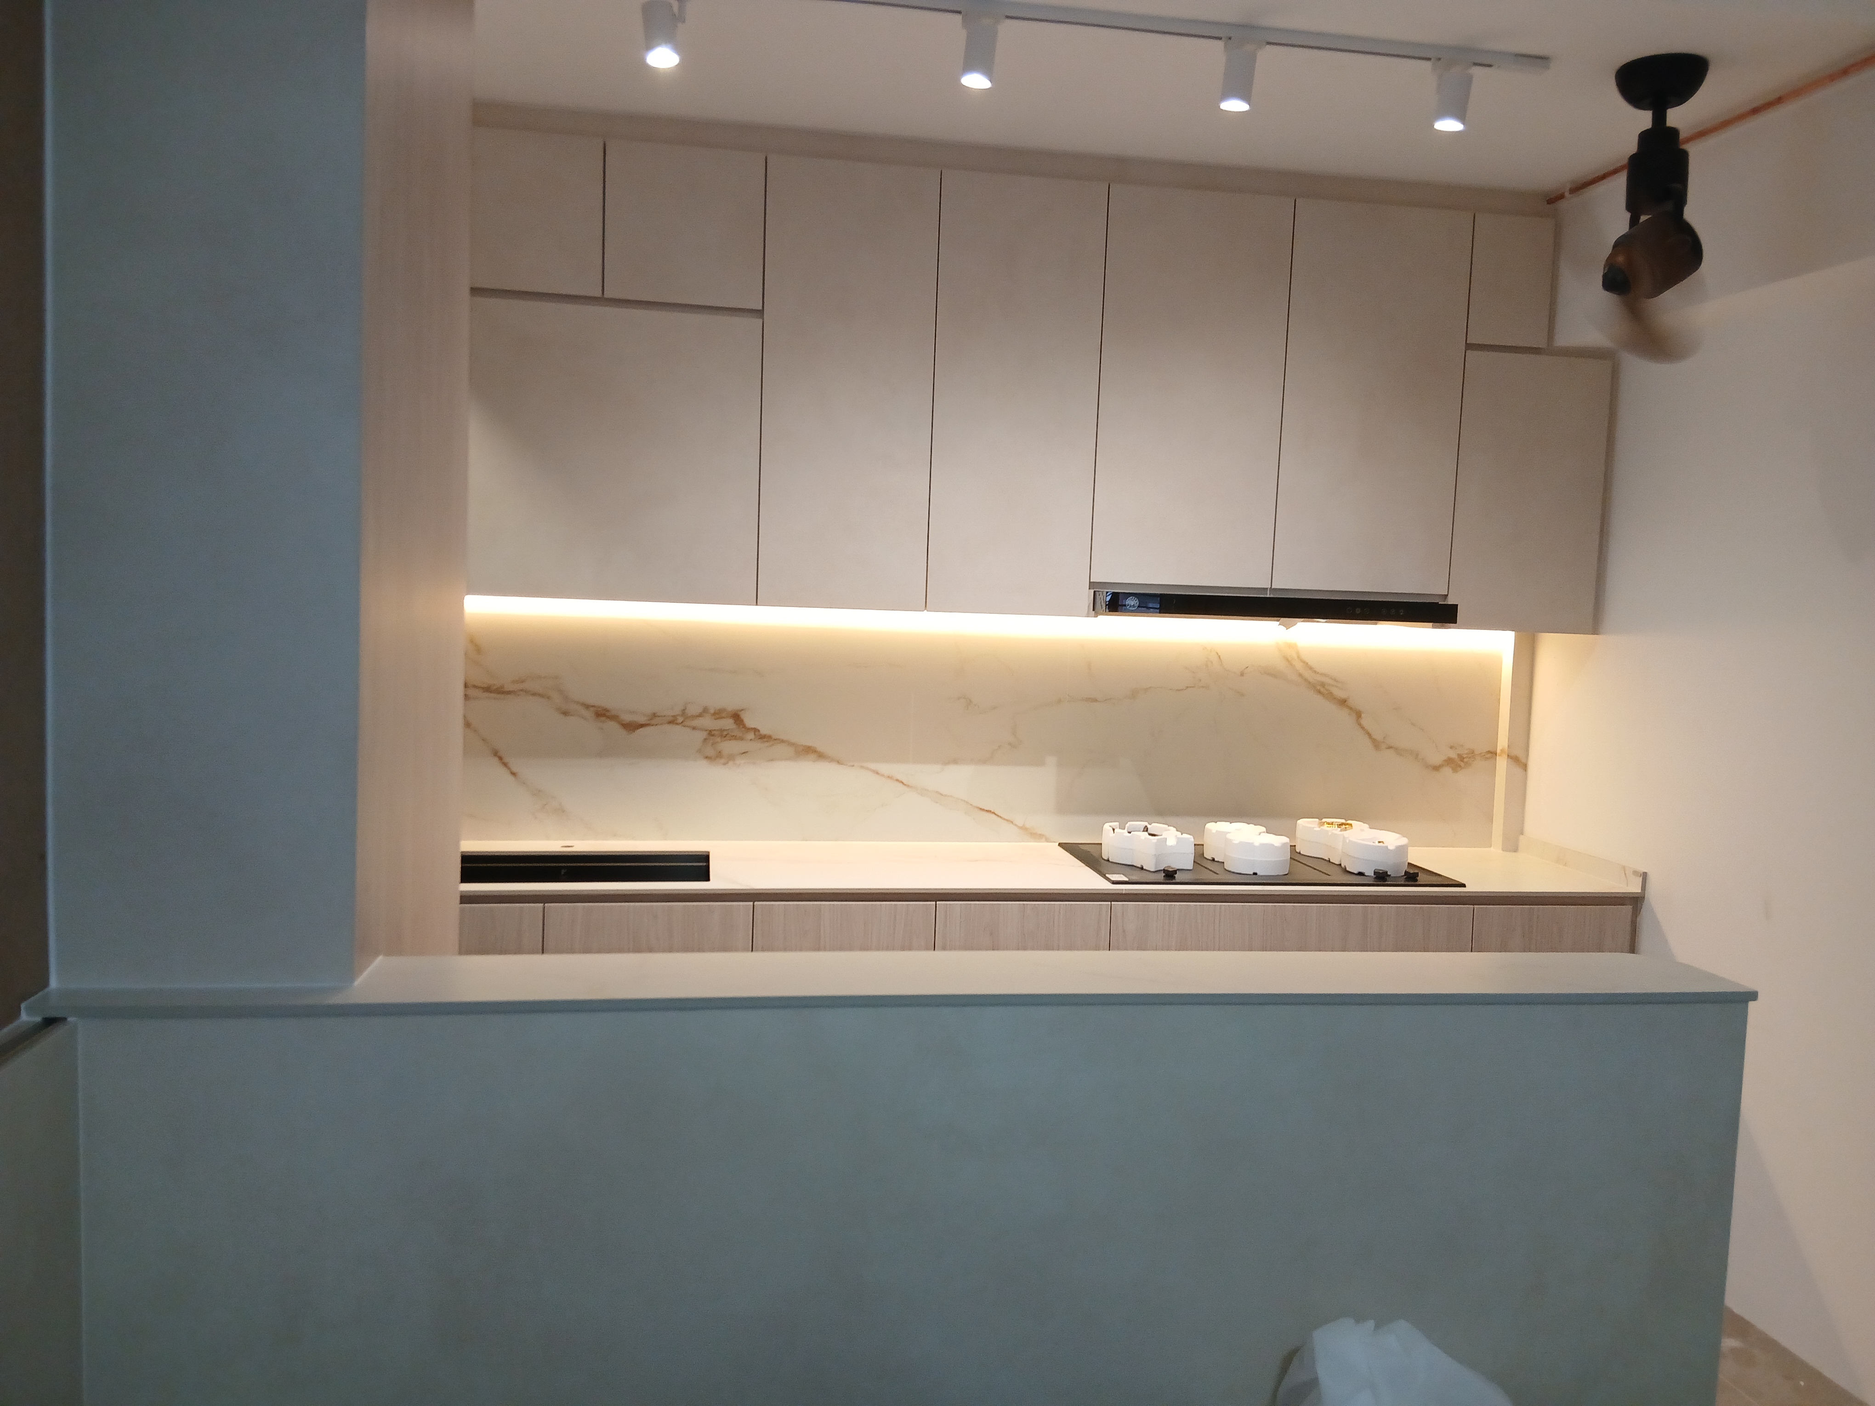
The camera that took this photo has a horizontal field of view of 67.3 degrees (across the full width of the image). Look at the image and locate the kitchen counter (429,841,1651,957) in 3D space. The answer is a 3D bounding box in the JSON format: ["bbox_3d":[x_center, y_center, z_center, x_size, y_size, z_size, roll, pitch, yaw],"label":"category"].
[{"bbox_3d":[0.127,0.835,3.521,3.139,0.878,0.599,1,4,-9],"label":"kitchen counter"}]

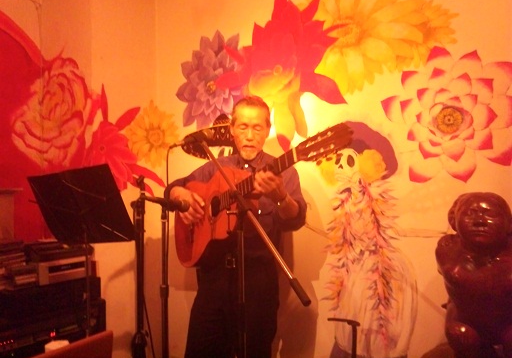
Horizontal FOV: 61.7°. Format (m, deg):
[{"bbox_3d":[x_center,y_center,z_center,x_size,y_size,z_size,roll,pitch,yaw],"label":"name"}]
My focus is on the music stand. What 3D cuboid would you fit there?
[{"bbox_3d":[-0.630,0.590,1.610,0.500,1.270,0.440,0,1,36],"label":"music stand"}]

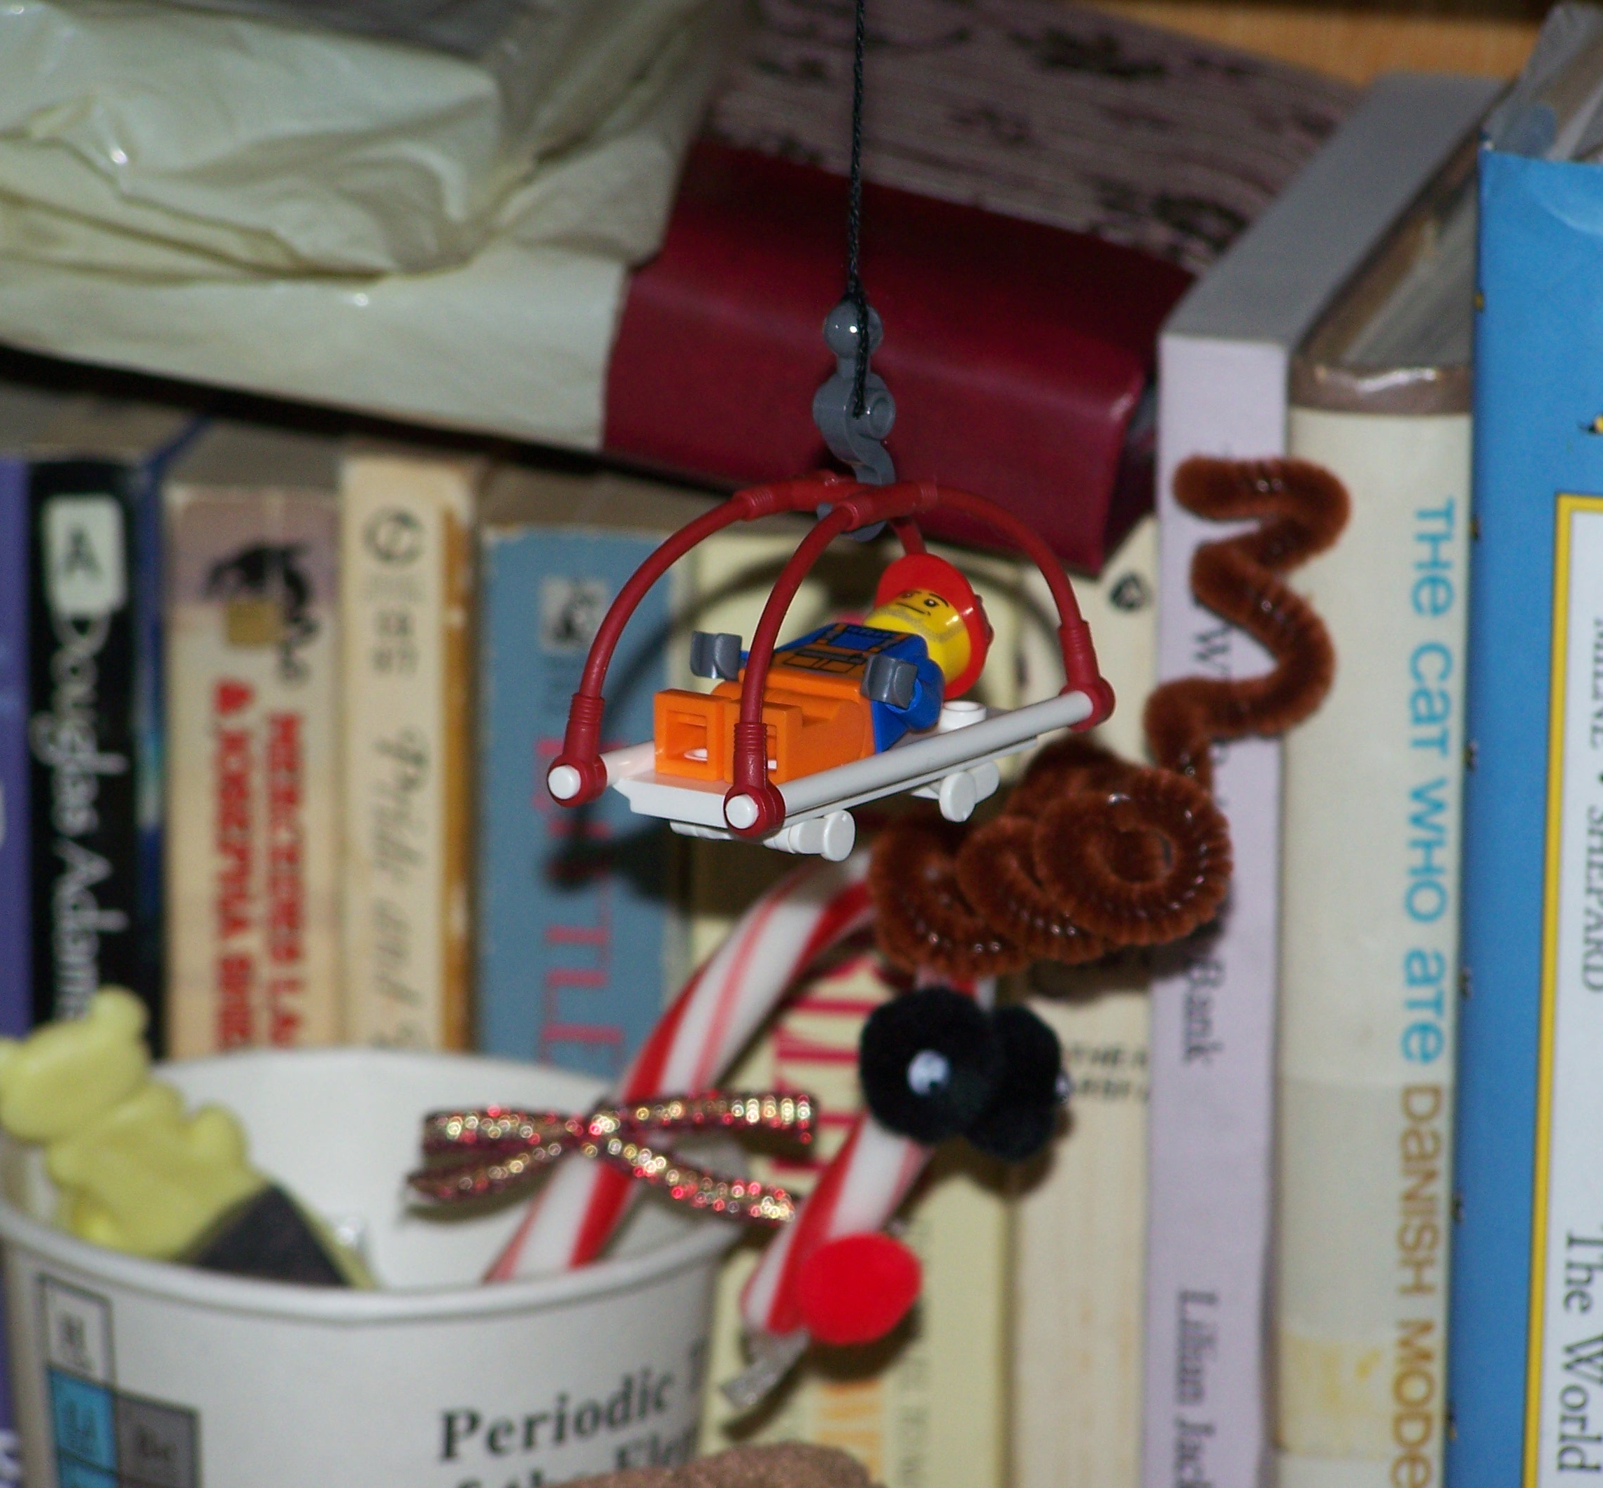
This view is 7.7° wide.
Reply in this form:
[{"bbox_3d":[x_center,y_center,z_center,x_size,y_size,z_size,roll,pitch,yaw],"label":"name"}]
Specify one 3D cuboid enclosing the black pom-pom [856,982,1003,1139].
[{"bbox_3d":[0.013,0.033,1.230,0.015,0.016,0.015,1,18,0],"label":"black pom-pom"}]

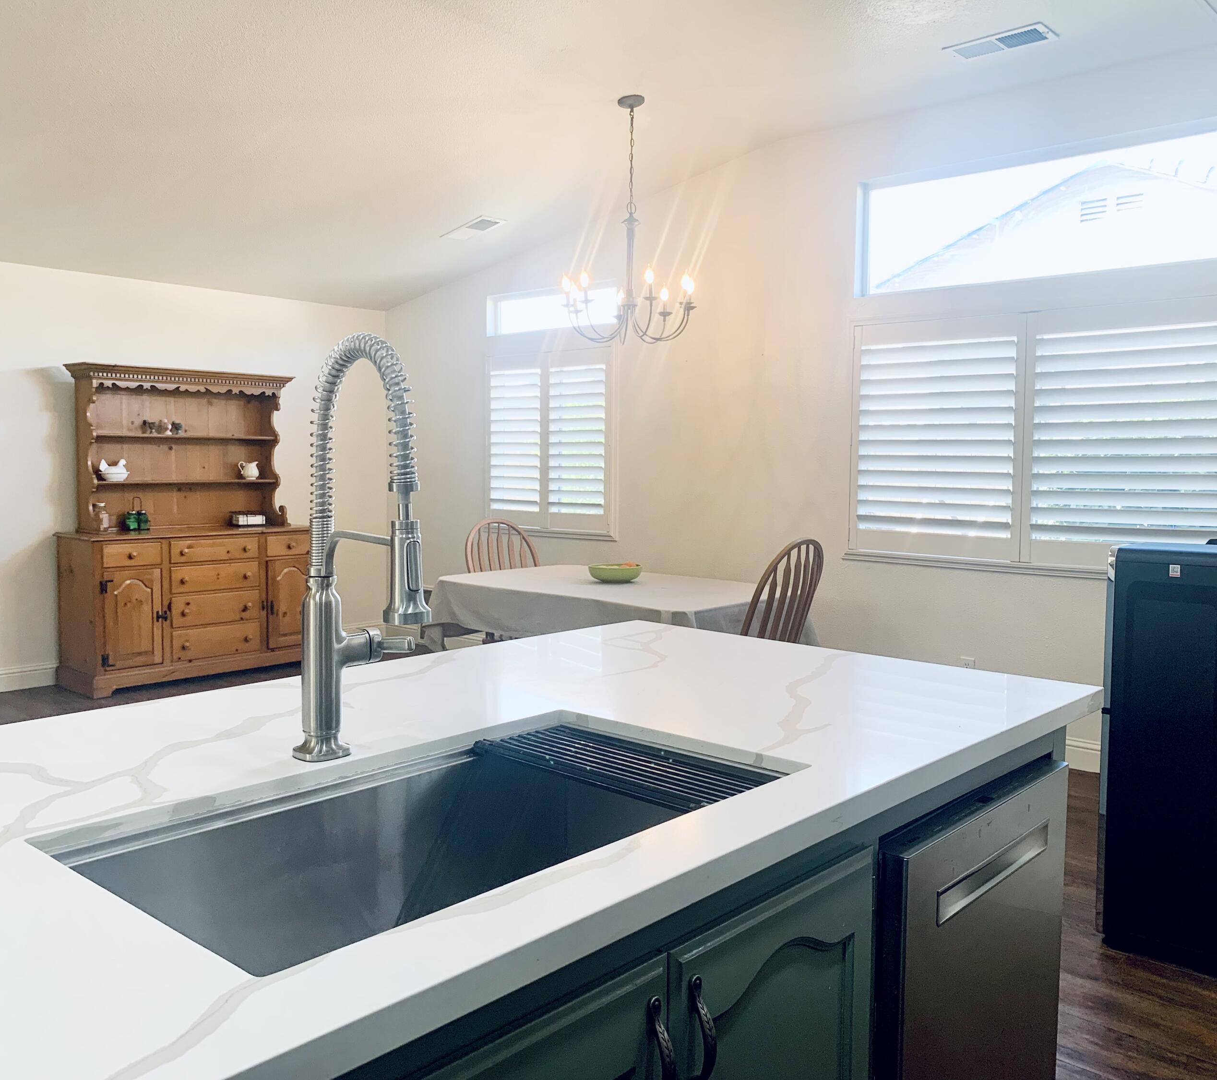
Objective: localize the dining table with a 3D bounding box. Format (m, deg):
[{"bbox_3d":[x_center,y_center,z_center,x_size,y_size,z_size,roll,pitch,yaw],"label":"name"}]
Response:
[{"bbox_3d":[0.034,0.585,4.934,1.620,0.765,0.995,4,6,42],"label":"dining table"}]

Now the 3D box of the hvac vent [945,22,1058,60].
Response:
[{"bbox_3d":[1.540,-1.937,4.242,0.399,0.020,0.195,4,6,42],"label":"hvac vent"}]

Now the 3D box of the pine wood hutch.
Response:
[{"bbox_3d":[-2.510,-0.100,6.592,0.540,1.855,1.480,4,6,42],"label":"pine wood hutch"}]

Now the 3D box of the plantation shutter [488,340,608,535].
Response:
[{"bbox_3d":[-0.386,-0.619,6.788,1.088,1.110,0.050,4,6,42],"label":"plantation shutter"}]

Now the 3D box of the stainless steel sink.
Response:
[{"bbox_3d":[-0.176,0.451,1.297,0.470,0.240,0.815,4,6,42],"label":"stainless steel sink"}]

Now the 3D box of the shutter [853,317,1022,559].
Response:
[{"bbox_3d":[1.523,-0.472,5.062,0.849,1.097,0.050,4,6,42],"label":"shutter"}]

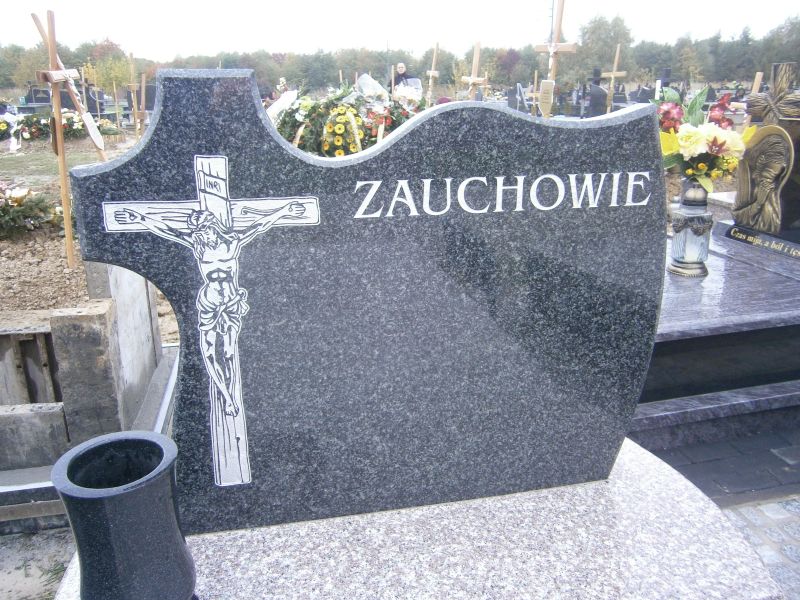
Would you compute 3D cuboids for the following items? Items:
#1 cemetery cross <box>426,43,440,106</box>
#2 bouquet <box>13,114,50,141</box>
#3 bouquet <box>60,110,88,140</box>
[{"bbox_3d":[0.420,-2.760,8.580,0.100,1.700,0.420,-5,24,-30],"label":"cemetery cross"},{"bbox_3d":[-6.255,-2.930,10.200,0.600,0.410,0.470,-6,22,-19],"label":"bouquet"},{"bbox_3d":[-5.560,-2.990,10.300,0.550,0.450,0.450,-6,22,-19],"label":"bouquet"}]

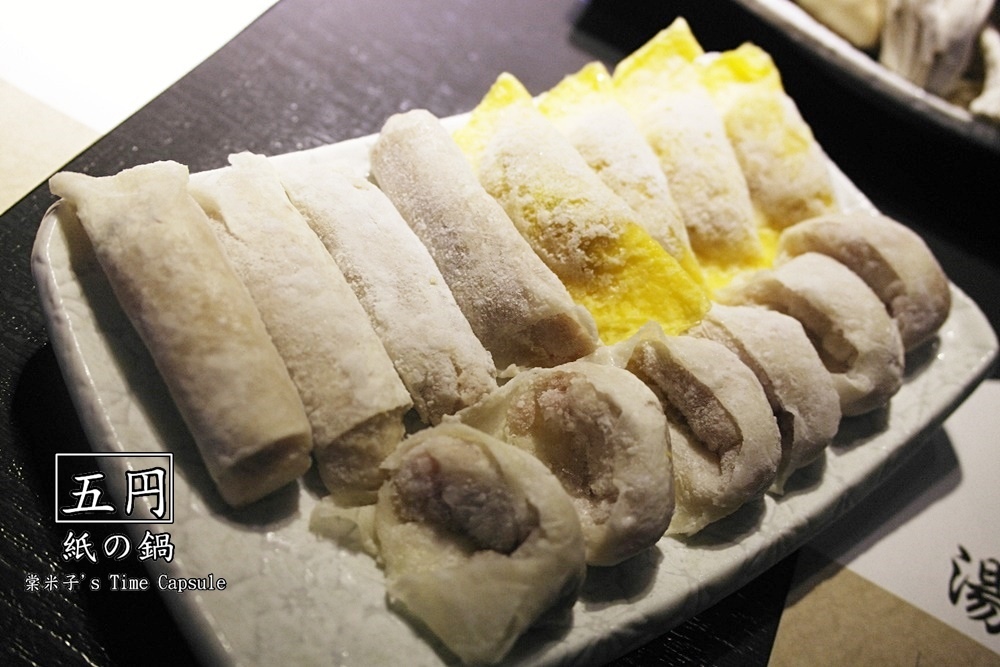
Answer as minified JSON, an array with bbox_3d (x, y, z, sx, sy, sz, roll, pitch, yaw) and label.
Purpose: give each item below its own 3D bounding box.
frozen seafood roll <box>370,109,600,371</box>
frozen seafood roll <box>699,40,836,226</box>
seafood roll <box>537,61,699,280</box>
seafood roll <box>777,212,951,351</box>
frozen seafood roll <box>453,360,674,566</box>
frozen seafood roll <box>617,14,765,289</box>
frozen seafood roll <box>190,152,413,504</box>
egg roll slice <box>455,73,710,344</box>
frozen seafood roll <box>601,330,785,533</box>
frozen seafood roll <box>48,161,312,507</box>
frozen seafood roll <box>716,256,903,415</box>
[{"bbox_3d":[-0.006,-0.026,0.267,0.024,0.023,0.080,-21,66,-32],"label":"frozen seafood roll"},{"bbox_3d":[0.088,-0.065,0.330,0.030,0.023,0.072,-6,65,-24],"label":"frozen seafood roll"},{"bbox_3d":[0.037,-0.051,0.301,0.030,0.023,0.078,-17,69,-30],"label":"seafood roll"},{"bbox_3d":[0.111,-0.017,0.301,0.050,0.030,0.029,41,51,15],"label":"seafood roll"},{"bbox_3d":[0.018,0.028,0.230,0.033,0.032,0.051,-25,64,-33],"label":"frozen seafood roll"},{"bbox_3d":[0.062,-0.059,0.313,0.030,0.023,0.086,-6,65,-24],"label":"frozen seafood roll"},{"bbox_3d":[-0.047,-0.003,0.232,0.025,0.023,0.083,-17,67,-30],"label":"frozen seafood roll"},{"bbox_3d":[0.021,-0.034,0.280,0.036,0.024,0.085,-27,72,-34],"label":"egg roll slice"},{"bbox_3d":[0.049,0.022,0.246,0.030,0.032,0.051,-16,59,-30],"label":"frozen seafood roll"},{"bbox_3d":[-0.069,-0.003,0.225,0.024,0.023,0.083,-21,69,-32],"label":"frozen seafood roll"},{"bbox_3d":[0.090,-0.001,0.281,0.029,0.030,0.051,-27,65,-34],"label":"frozen seafood roll"}]

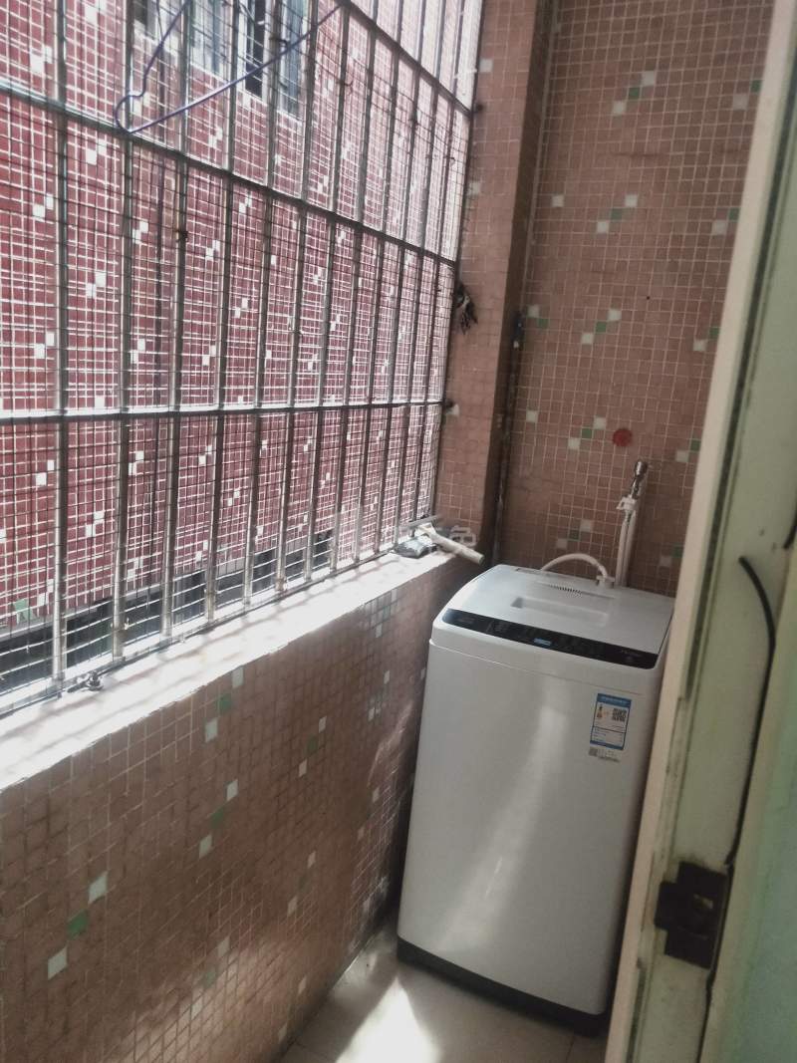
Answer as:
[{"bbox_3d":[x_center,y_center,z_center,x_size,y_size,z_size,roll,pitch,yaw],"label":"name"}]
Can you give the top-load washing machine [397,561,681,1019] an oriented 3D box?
[{"bbox_3d":[0.381,0.627,1.993,0.522,0.920,0.530,10,13,23],"label":"top-load washing machine"}]

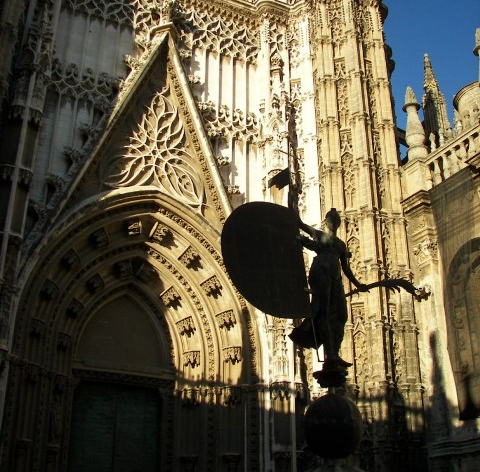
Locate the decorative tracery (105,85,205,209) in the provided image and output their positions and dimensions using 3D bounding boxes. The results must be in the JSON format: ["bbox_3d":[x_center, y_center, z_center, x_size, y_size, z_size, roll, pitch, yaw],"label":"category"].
[{"bbox_3d":[-3.518,-4.066,28.798,4.350,6.200,0.450,11,-28,-21],"label":"decorative tracery"}]

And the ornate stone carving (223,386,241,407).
[{"bbox_3d":[-0.361,6.754,28.274,0.720,0.680,0.500,-4,-24,9],"label":"ornate stone carving"}]

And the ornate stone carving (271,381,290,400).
[{"bbox_3d":[1.551,5.917,25.493,0.820,0.780,0.550,9,-27,-17],"label":"ornate stone carving"}]

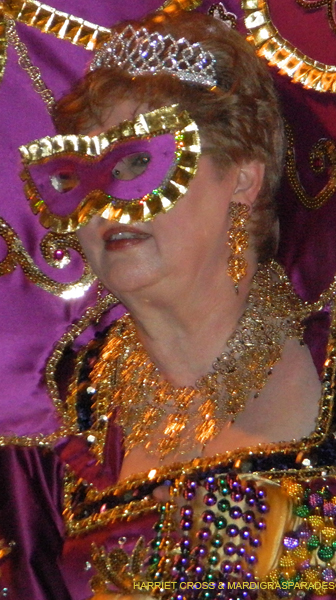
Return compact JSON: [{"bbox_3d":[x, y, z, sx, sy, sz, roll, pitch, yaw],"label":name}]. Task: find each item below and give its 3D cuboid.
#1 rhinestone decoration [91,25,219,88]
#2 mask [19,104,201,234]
[{"bbox_3d":[-0.022,-0.218,4.505,0.126,0.047,0.062,3,-5,32],"label":"rhinestone decoration"},{"bbox_3d":[-0.058,-0.108,4.497,0.203,0.096,0.035,-11,-12,37],"label":"mask"}]

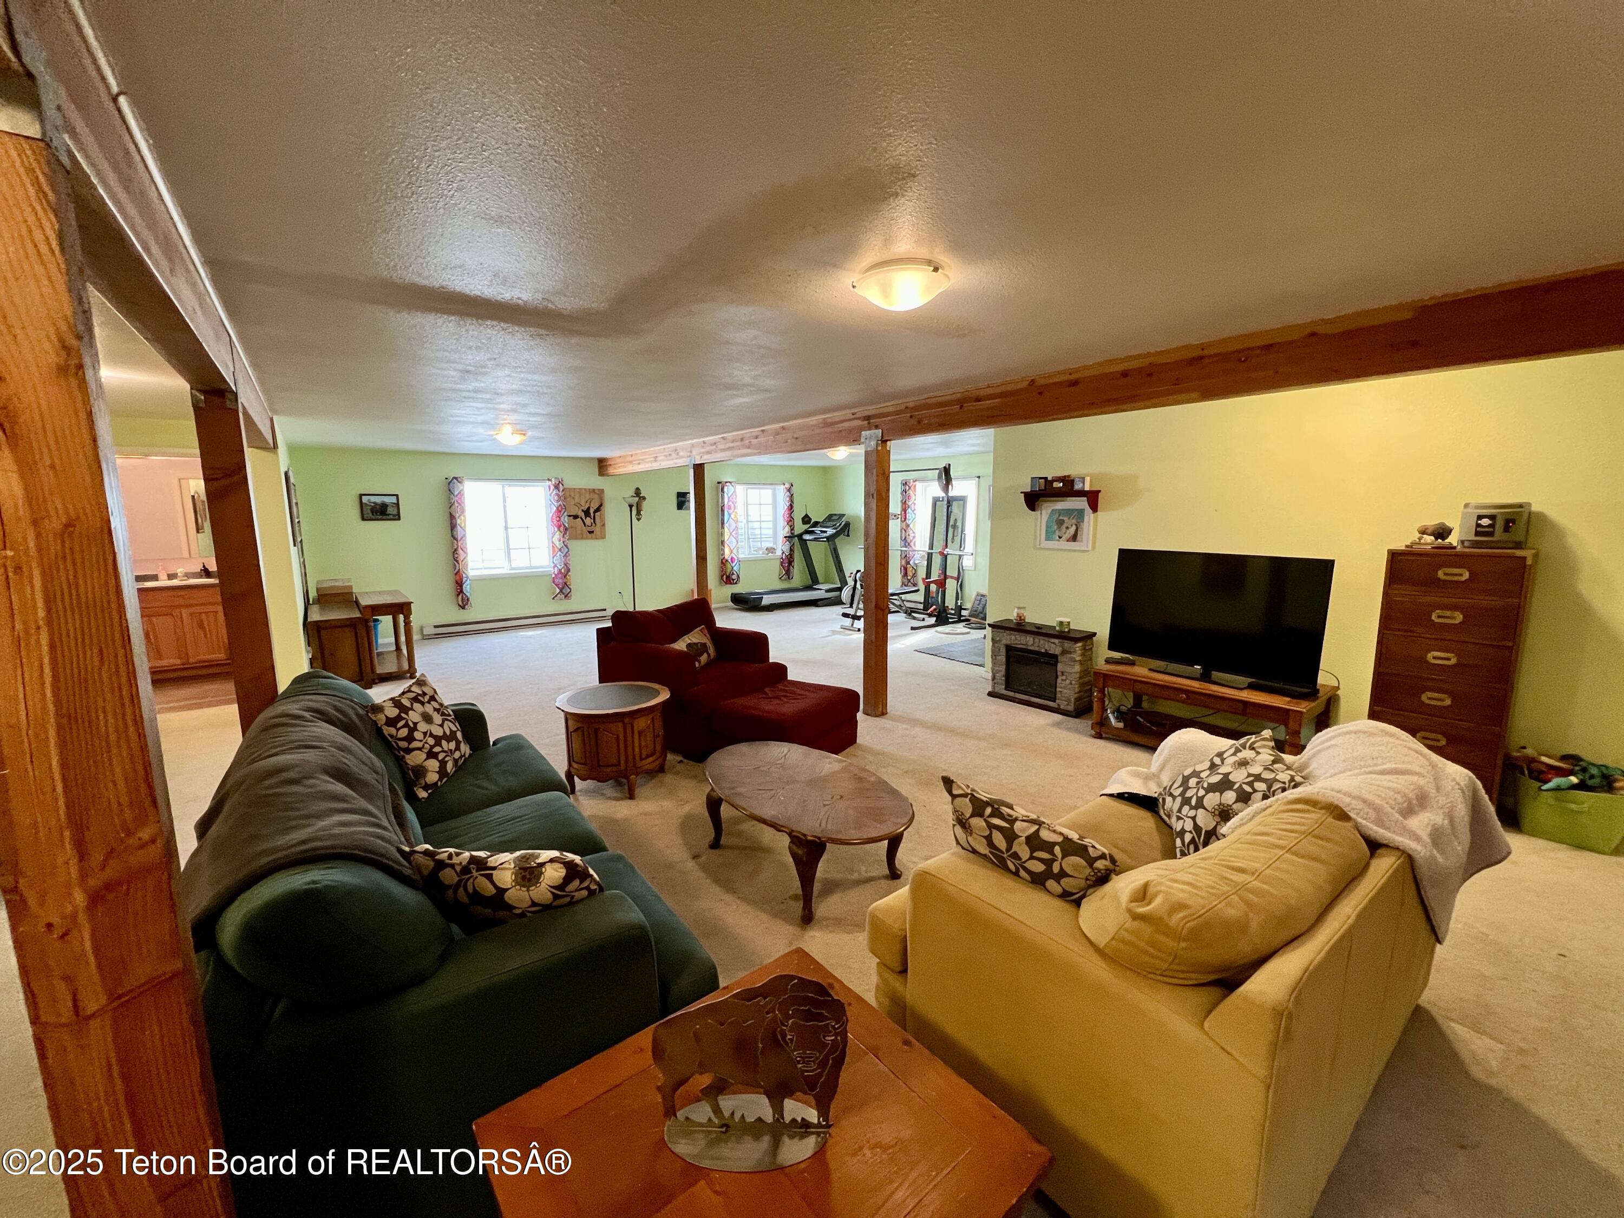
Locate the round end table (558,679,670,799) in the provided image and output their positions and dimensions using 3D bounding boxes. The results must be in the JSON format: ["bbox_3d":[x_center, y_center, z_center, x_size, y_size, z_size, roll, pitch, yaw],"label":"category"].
[{"bbox_3d":[-1.170,0.787,3.666,0.630,0.535,0.630,0,9,0],"label":"round end table"}]

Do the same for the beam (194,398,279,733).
[{"bbox_3d":[-2.828,0.049,3.070,0.143,2.176,0.143,-7,11,-38],"label":"beam"}]

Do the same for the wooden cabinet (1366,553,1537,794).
[{"bbox_3d":[3.421,0.390,3.330,0.470,1.400,0.500,-7,11,-38],"label":"wooden cabinet"}]

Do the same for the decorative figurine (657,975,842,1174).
[{"bbox_3d":[-0.104,0.753,1.029,0.330,0.300,0.135,0,9,1],"label":"decorative figurine"}]

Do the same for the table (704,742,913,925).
[{"bbox_3d":[-0.052,0.985,2.825,0.690,0.395,1.190,-7,11,-38],"label":"table"}]

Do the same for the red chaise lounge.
[{"bbox_3d":[-0.568,0.477,4.379,1.730,0.930,1.080,6,11,35],"label":"red chaise lounge"}]

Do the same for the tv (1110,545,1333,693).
[{"bbox_3d":[2.676,0.054,4.120,0.170,0.830,1.240,-6,10,-34],"label":"tv"}]

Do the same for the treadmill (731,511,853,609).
[{"bbox_3d":[-0.321,-0.807,10.284,2.000,1.550,0.820,-7,11,-38],"label":"treadmill"}]

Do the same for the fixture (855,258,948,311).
[{"bbox_3d":[0.292,-1.060,2.015,0.325,0.120,0.325,0,9,0],"label":"fixture"}]

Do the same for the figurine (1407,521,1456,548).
[{"bbox_3d":[3.430,-0.408,3.375,0.110,0.145,0.200,-7,11,-38],"label":"figurine"}]

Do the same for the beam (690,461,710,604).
[{"bbox_3d":[-1.308,-0.562,7.054,0.140,2.120,0.140,-7,11,-38],"label":"beam"}]

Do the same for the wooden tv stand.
[{"bbox_3d":[2.703,0.720,4.170,0.750,0.485,1.190,-7,11,-38],"label":"wooden tv stand"}]

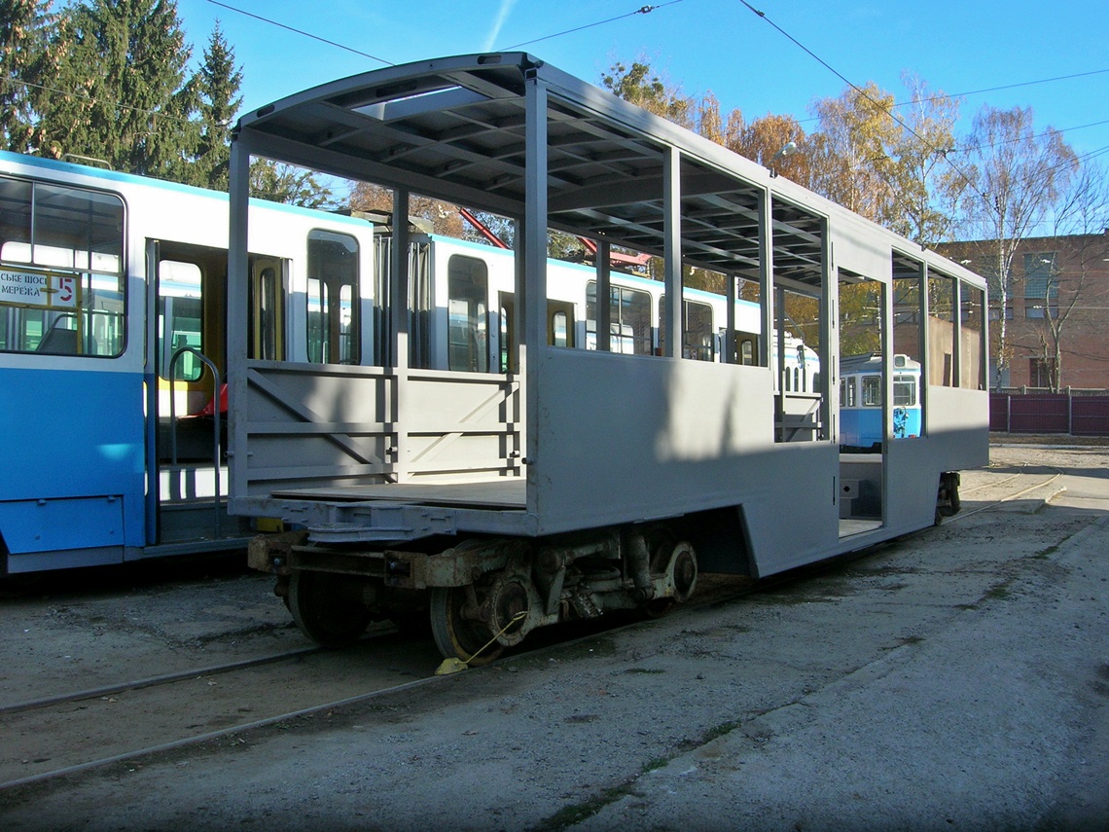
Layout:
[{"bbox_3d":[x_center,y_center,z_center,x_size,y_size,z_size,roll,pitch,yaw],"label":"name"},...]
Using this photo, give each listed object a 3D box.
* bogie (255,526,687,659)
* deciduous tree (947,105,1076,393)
[{"bbox_3d":[-0.416,1.032,7.288,1.800,0.820,2.950,0,0,34],"label":"bogie"},{"bbox_3d":[25.700,-8.300,61.000,7.200,18.000,7.000,0,0,0],"label":"deciduous tree"}]

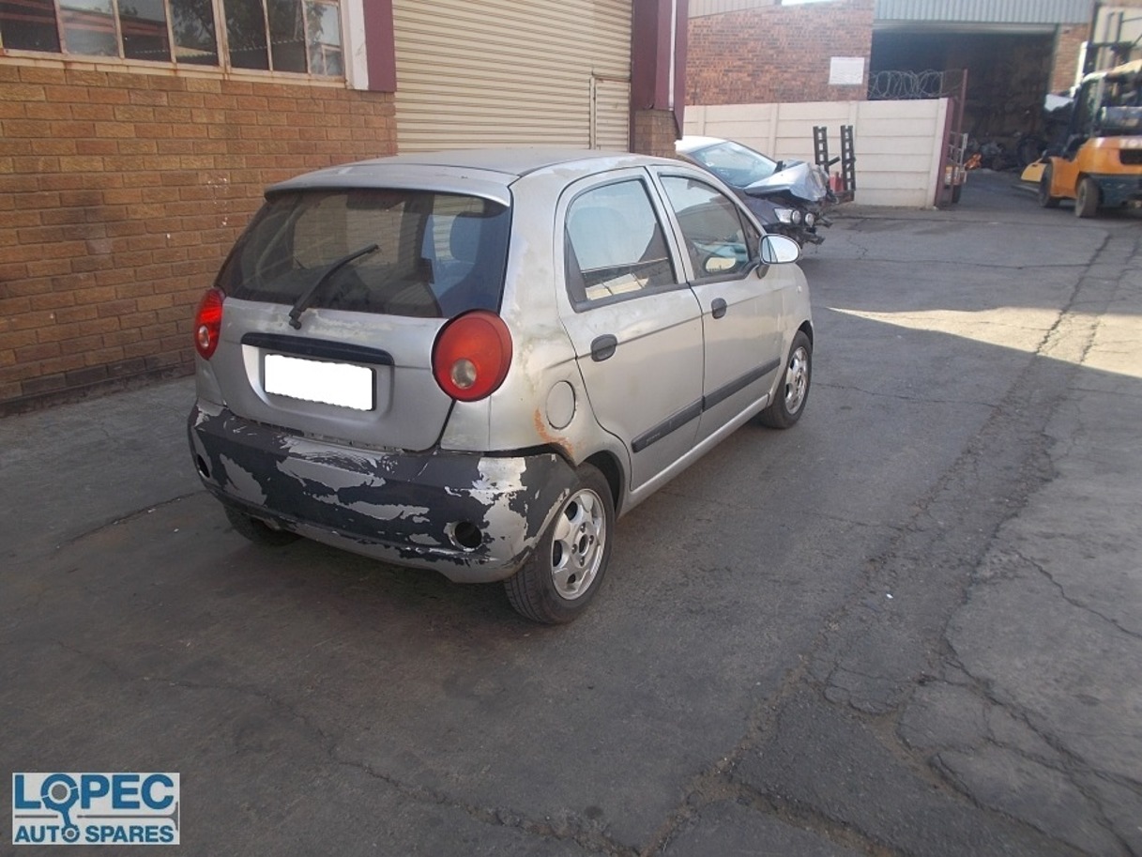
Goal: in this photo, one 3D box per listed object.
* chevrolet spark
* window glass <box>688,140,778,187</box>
[{"bbox_3d":[0.059,-0.539,4.002,1.530,1.500,3.500,10,21,29],"label":"chevrolet spark"},{"bbox_3d":[2.163,-3.416,11.022,0.860,0.200,1.410,40,41,18],"label":"window glass"}]

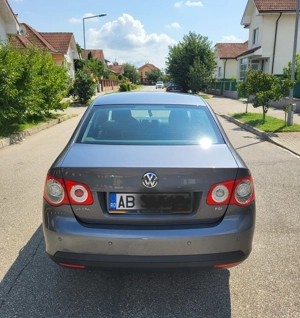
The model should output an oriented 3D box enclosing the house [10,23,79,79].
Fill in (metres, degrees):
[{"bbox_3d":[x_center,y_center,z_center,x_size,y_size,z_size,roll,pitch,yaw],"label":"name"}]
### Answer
[{"bbox_3d":[-12.400,-9.929,30.480,10.000,7.000,11.000,0,15,1],"label":"house"}]

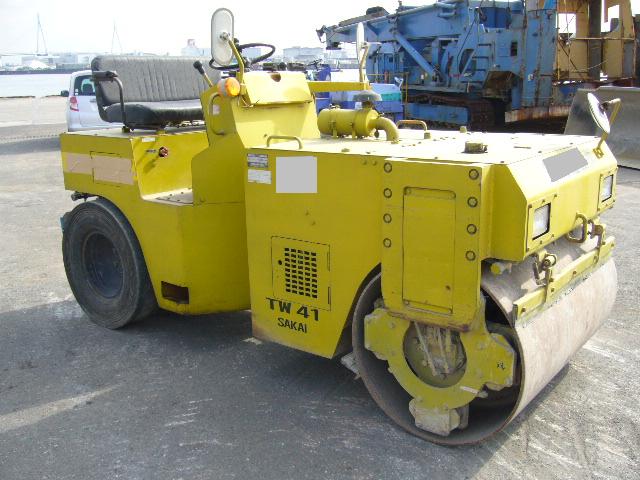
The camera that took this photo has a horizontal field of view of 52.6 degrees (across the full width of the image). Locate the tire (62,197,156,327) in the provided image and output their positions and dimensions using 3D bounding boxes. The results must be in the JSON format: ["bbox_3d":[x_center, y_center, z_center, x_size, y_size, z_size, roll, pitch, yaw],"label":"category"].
[{"bbox_3d":[-1.283,0.139,4.075,0.804,0.804,0.244,11,18,37],"label":"tire"}]

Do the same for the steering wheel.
[{"bbox_3d":[-0.432,-1.028,3.627,0.380,0.073,0.380,-16,2,1],"label":"steering wheel"}]

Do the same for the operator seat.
[{"bbox_3d":[-0.880,-0.980,4.293,0.605,0.468,1.082,11,18,37],"label":"operator seat"}]

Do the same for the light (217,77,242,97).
[{"bbox_3d":[-0.473,-0.793,3.344,0.083,0.105,0.105,11,18,37],"label":"light"}]

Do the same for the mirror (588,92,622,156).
[{"bbox_3d":[1.381,-0.563,3.117,0.166,0.312,0.205,11,18,37],"label":"mirror"}]

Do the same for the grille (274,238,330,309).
[{"bbox_3d":[-0.091,0.158,3.051,0.353,0.327,0.029,11,18,37],"label":"grille"}]

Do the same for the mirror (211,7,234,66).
[{"bbox_3d":[-0.496,-1.031,3.296,0.137,0.288,0.049,-10,18,-33],"label":"mirror"}]

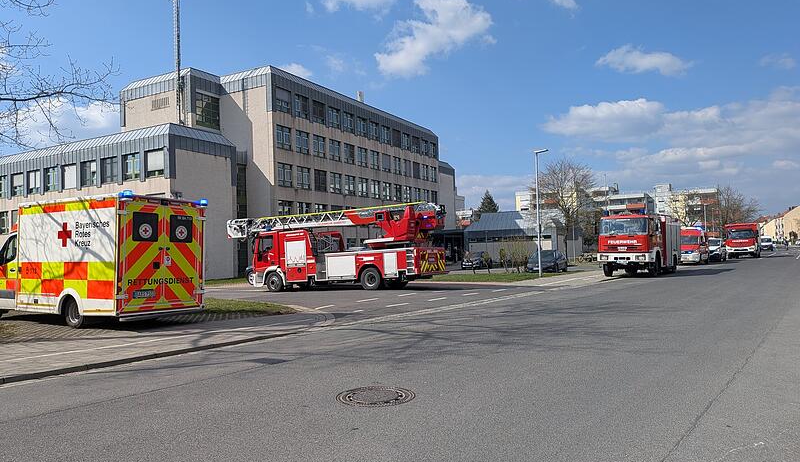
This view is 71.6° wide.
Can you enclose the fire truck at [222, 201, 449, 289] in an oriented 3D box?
[{"bbox_3d":[-3.017,0.781,24.010,10.000,3.380,2.500,-3,-2,29],"label":"fire truck"}]

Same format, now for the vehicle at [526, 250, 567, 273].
[{"bbox_3d":[10.289,1.980,38.126,1.780,1.480,4.200,-3,-2,28],"label":"vehicle"}]

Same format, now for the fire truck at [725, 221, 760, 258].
[{"bbox_3d":[35.054,1.103,56.759,2.500,3.300,7.800,-3,-3,36],"label":"fire truck"}]

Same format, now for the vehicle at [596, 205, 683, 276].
[{"bbox_3d":[13.614,0.729,31.159,2.500,3.300,7.400,-3,-3,37],"label":"vehicle"}]

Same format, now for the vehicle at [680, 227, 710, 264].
[{"bbox_3d":[23.361,1.209,44.450,2.050,2.800,6.000,-3,-2,35],"label":"vehicle"}]

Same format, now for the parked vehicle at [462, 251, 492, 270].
[{"bbox_3d":[6.579,2.340,47.027,1.750,1.500,4.100,-3,-2,26],"label":"parked vehicle"}]

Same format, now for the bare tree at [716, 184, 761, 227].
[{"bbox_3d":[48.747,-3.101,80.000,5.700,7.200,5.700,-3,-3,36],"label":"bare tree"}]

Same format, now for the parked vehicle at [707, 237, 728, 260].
[{"bbox_3d":[28.372,1.701,50.535,1.950,2.000,4.900,-3,-2,35],"label":"parked vehicle"}]

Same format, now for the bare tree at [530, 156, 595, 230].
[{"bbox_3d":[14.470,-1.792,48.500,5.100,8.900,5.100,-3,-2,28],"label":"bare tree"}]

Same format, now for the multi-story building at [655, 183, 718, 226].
[{"bbox_3d":[74.664,-3.211,145.289,16.000,16.300,12.000,-3,-2,30],"label":"multi-story building"}]

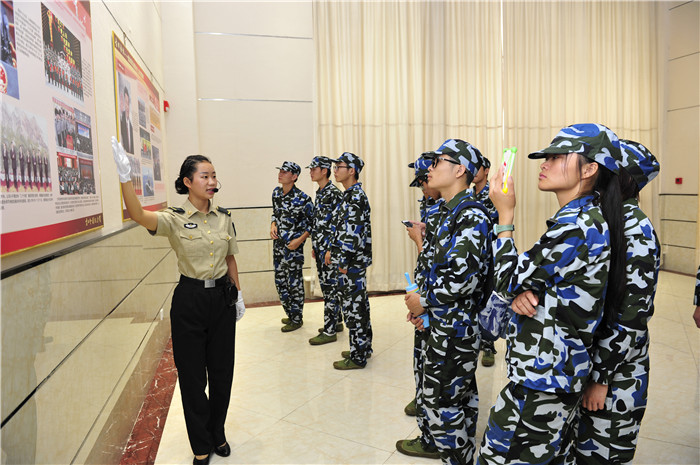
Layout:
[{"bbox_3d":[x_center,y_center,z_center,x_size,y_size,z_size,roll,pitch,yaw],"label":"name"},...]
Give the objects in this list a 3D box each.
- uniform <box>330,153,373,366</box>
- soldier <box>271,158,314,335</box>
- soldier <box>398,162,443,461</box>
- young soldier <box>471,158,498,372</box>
[{"bbox_3d":[0.030,0.223,3.980,0.380,1.780,0.480,-2,6,-8],"label":"uniform"},{"bbox_3d":[-0.617,0.139,5.000,0.360,1.770,0.500,-7,8,-45],"label":"soldier"},{"bbox_3d":[0.502,0.375,2.770,0.440,1.700,0.480,-1,6,5],"label":"soldier"},{"bbox_3d":[1.106,0.218,3.980,0.500,1.750,0.360,3,7,38],"label":"young soldier"}]

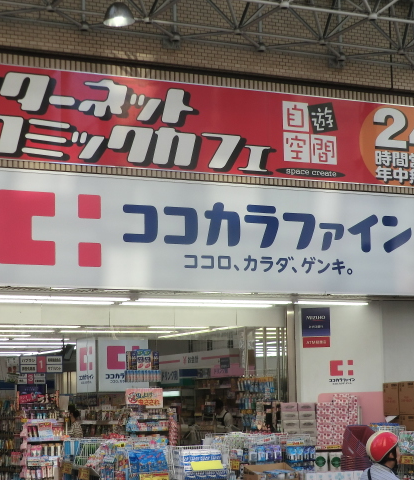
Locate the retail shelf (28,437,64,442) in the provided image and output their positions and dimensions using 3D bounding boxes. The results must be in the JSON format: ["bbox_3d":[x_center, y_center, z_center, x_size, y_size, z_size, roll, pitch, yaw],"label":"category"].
[{"bbox_3d":[-2.424,2.940,17.726,0.570,0.070,0.300,2,-8,-25],"label":"retail shelf"}]

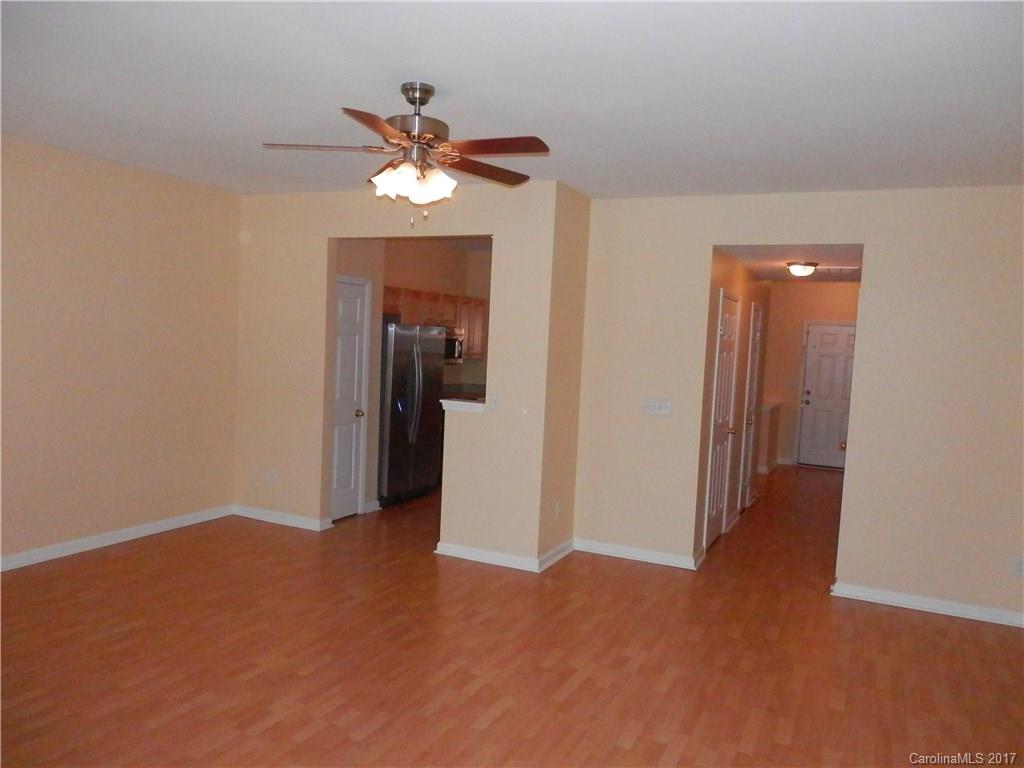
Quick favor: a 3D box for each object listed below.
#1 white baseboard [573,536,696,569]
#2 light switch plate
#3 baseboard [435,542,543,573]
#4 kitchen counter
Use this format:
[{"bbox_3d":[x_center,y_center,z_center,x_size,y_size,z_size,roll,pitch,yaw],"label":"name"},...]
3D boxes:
[{"bbox_3d":[0.943,1.300,5.674,0.945,0.093,0.030,5,4,25],"label":"white baseboard"},{"bbox_3d":[1.088,0.179,5.563,0.210,0.116,0.012,5,4,25],"label":"light switch plate"},{"bbox_3d":[-0.188,1.263,5.442,0.867,0.093,0.030,5,4,25],"label":"baseboard"},{"bbox_3d":[-0.325,0.165,5.531,0.390,0.065,0.180,5,4,25],"label":"kitchen counter"}]

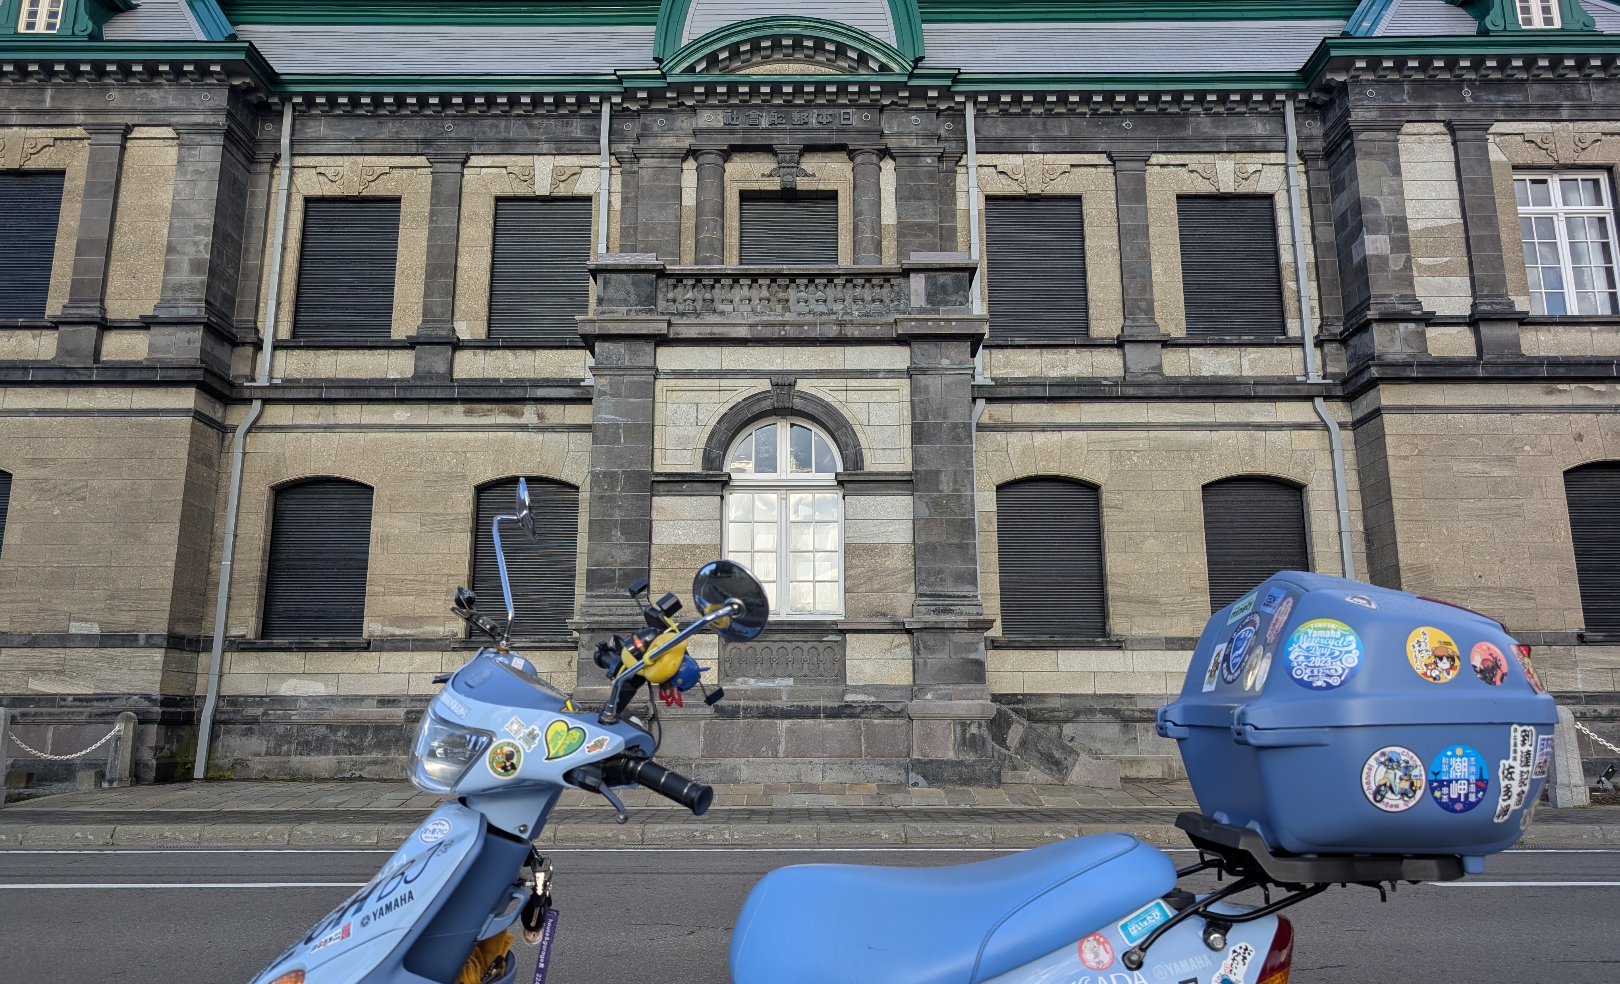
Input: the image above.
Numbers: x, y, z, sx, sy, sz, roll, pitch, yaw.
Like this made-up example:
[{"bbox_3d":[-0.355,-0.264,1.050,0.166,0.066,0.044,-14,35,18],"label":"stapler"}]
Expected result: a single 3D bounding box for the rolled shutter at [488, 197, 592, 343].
[{"bbox_3d":[-3.383,-2.817,14.168,1.252,1.923,0.120,0,-11,0],"label":"rolled shutter"}]

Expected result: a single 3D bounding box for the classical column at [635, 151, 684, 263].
[{"bbox_3d":[-2.257,-3.694,16.748,0.733,2.928,0.350,0,-12,0],"label":"classical column"}]

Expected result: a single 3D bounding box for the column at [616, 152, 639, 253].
[{"bbox_3d":[-2.745,-3.710,16.856,0.404,2.934,0.250,0,-12,0],"label":"column"}]

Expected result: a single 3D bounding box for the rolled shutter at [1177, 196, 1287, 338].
[{"bbox_3d":[6.264,-3.328,16.902,1.465,2.268,0.100,0,-12,0],"label":"rolled shutter"}]

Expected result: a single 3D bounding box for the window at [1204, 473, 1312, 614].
[{"bbox_3d":[6.300,0.946,16.005,1.441,2.283,0.100,0,-12,0],"label":"window"}]

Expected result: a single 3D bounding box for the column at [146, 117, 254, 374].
[{"bbox_3d":[-7.266,-2.847,13.419,0.680,3.148,0.650,0,-11,0],"label":"column"}]

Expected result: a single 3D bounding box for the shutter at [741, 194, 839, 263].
[{"bbox_3d":[-0.322,-3.362,16.932,1.493,2.253,0.100,0,-12,0],"label":"shutter"}]

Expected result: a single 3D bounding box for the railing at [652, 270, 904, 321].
[{"bbox_3d":[-0.343,-2.497,14.513,3.207,0.686,0.320,0,-12,0],"label":"railing"}]

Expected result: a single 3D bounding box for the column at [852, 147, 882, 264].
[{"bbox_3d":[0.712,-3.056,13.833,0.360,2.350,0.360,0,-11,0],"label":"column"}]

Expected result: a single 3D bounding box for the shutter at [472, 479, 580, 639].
[{"bbox_3d":[-4.022,0.958,16.039,1.475,2.270,0.100,0,-12,0],"label":"shutter"}]

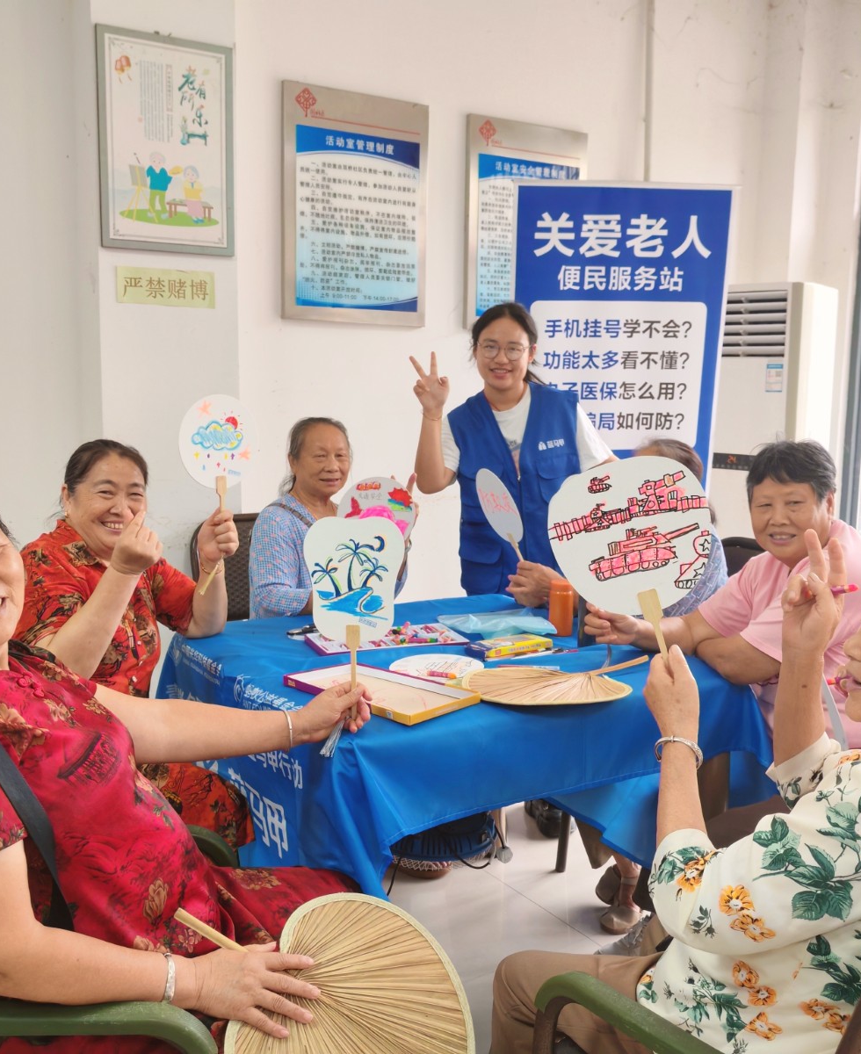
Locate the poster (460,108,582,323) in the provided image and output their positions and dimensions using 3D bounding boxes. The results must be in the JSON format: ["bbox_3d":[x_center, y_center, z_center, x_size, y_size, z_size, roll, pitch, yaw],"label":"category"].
[{"bbox_3d":[0.372,-1.121,4.135,0.555,0.755,0.030,-4,10,-32],"label":"poster"}]

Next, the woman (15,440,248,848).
[{"bbox_3d":[-0.590,0.455,2.270,0.720,1.220,0.550,7,10,35],"label":"woman"}]

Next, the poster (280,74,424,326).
[{"bbox_3d":[-0.248,-1.083,3.747,0.555,0.755,0.030,-4,10,-32],"label":"poster"}]

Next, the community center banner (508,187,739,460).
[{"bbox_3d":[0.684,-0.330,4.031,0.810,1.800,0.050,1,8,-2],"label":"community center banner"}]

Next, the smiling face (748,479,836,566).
[{"bbox_3d":[0.671,-0.009,2.040,0.160,0.175,0.150,6,10,30],"label":"smiling face"}]

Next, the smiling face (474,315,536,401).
[{"bbox_3d":[0.208,-0.472,3.050,0.160,0.220,0.160,2,8,5],"label":"smiling face"}]

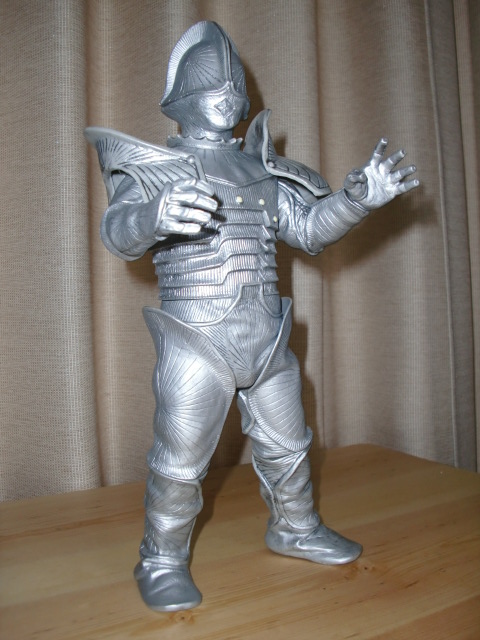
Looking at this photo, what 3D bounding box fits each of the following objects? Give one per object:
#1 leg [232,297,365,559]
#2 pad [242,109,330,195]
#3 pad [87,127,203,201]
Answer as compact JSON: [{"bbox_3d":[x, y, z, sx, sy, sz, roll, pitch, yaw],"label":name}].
[{"bbox_3d":[0.033,0.065,0.393,0.067,0.155,0.057,-1,1,42],"label":"leg"},{"bbox_3d":[0.019,-0.098,0.401,0.051,0.059,0.052,-2,1,-35],"label":"pad"},{"bbox_3d":[-0.056,-0.077,0.345,0.048,0.046,0.057,-2,1,-35],"label":"pad"}]

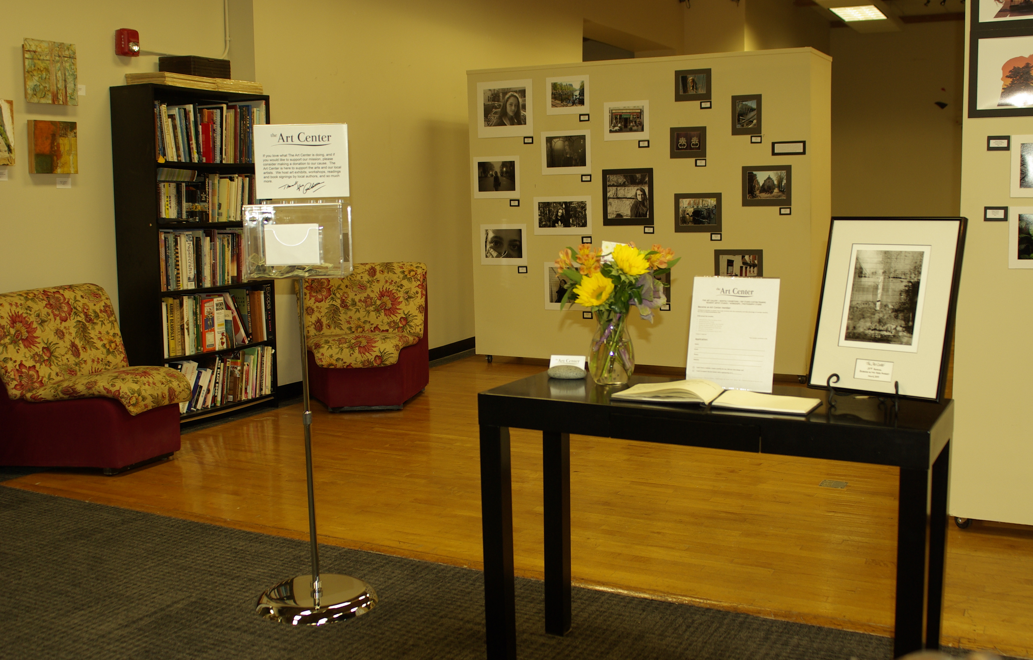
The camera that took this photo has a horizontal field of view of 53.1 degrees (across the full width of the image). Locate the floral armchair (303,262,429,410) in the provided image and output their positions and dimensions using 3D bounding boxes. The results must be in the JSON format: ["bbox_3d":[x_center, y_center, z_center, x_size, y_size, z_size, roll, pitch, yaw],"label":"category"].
[{"bbox_3d":[-0.940,0.033,6.348,0.820,0.840,0.660,-2,7,-8],"label":"floral armchair"}]

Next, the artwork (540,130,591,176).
[{"bbox_3d":[0.346,-1.251,7.290,0.376,0.304,0.020,2,8,26],"label":"artwork"}]

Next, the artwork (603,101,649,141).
[{"bbox_3d":[0.752,-1.426,7.060,0.323,0.263,0.020,2,8,26],"label":"artwork"}]

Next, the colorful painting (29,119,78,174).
[{"bbox_3d":[-2.318,-0.912,5.182,0.040,0.256,0.256,3,8,27],"label":"colorful painting"}]

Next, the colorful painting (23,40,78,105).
[{"bbox_3d":[-2.274,-1.248,5.030,0.035,0.305,0.298,3,8,28],"label":"colorful painting"}]

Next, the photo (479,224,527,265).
[{"bbox_3d":[-0.095,-0.625,7.590,0.375,0.297,0.020,2,8,26],"label":"photo"}]

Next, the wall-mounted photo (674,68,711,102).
[{"bbox_3d":[1.139,-1.574,6.662,0.241,0.198,0.015,3,8,27],"label":"wall-mounted photo"}]

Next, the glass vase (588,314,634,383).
[{"bbox_3d":[0.246,0.043,2.675,0.119,0.179,0.119,-1,7,0],"label":"glass vase"}]

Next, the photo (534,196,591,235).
[{"bbox_3d":[0.320,-0.793,7.198,0.437,0.264,0.015,3,8,27],"label":"photo"}]

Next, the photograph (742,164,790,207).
[{"bbox_3d":[1.581,-0.907,6.535,0.312,0.253,0.015,3,8,27],"label":"photograph"}]

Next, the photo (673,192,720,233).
[{"bbox_3d":[1.214,-0.783,6.920,0.325,0.261,0.020,2,8,26],"label":"photo"}]

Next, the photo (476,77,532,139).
[{"bbox_3d":[-0.084,-1.595,7.450,0.440,0.403,0.020,2,8,26],"label":"photo"}]

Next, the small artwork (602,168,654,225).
[{"bbox_3d":[0.768,-0.918,7.130,0.368,0.389,0.020,2,8,26],"label":"small artwork"}]

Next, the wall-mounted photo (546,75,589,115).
[{"bbox_3d":[0.351,-1.599,7.062,0.317,0.252,0.015,3,8,27],"label":"wall-mounted photo"}]

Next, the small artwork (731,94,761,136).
[{"bbox_3d":[1.490,-1.398,6.710,0.201,0.255,0.020,2,8,26],"label":"small artwork"}]

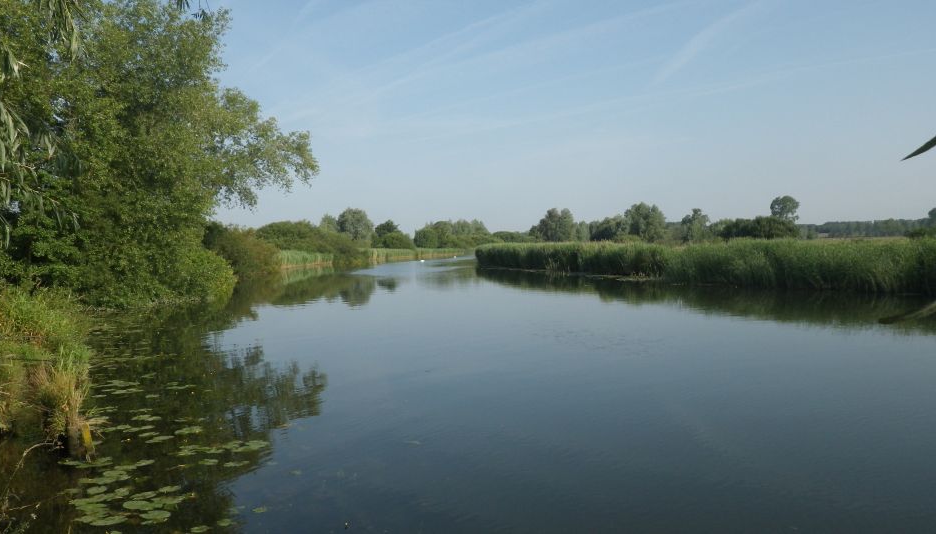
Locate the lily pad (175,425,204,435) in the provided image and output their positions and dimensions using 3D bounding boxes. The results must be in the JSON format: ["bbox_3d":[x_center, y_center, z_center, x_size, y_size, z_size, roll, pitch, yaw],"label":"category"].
[{"bbox_3d":[-3.508,2.053,8.884,0.353,0.030,0.353,-1,2,0],"label":"lily pad"}]

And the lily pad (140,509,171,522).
[{"bbox_3d":[-2.665,2.123,6.013,0.269,0.030,0.269,-1,2,0],"label":"lily pad"}]

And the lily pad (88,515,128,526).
[{"bbox_3d":[-3.023,2.133,5.922,0.319,0.030,0.259,-1,2,0],"label":"lily pad"}]

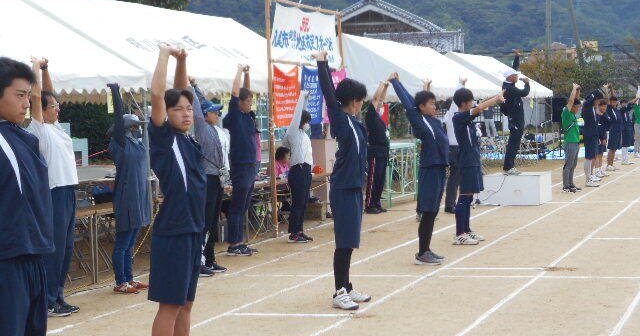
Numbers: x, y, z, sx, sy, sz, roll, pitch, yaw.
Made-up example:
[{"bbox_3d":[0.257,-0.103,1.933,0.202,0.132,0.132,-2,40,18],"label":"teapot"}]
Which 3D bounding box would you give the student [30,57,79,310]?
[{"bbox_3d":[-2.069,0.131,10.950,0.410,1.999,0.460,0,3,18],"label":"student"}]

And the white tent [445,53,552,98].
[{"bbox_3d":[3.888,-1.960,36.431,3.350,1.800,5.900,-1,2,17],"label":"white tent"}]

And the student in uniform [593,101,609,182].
[{"bbox_3d":[5.849,-0.605,29.300,0.360,1.606,0.450,0,3,25],"label":"student in uniform"}]

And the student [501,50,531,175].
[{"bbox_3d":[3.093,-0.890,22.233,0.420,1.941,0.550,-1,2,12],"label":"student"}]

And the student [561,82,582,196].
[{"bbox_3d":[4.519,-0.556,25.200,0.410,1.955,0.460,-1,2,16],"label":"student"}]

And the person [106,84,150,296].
[{"bbox_3d":[-1.632,0.159,11.978,0.370,1.778,0.460,-1,2,12],"label":"person"}]

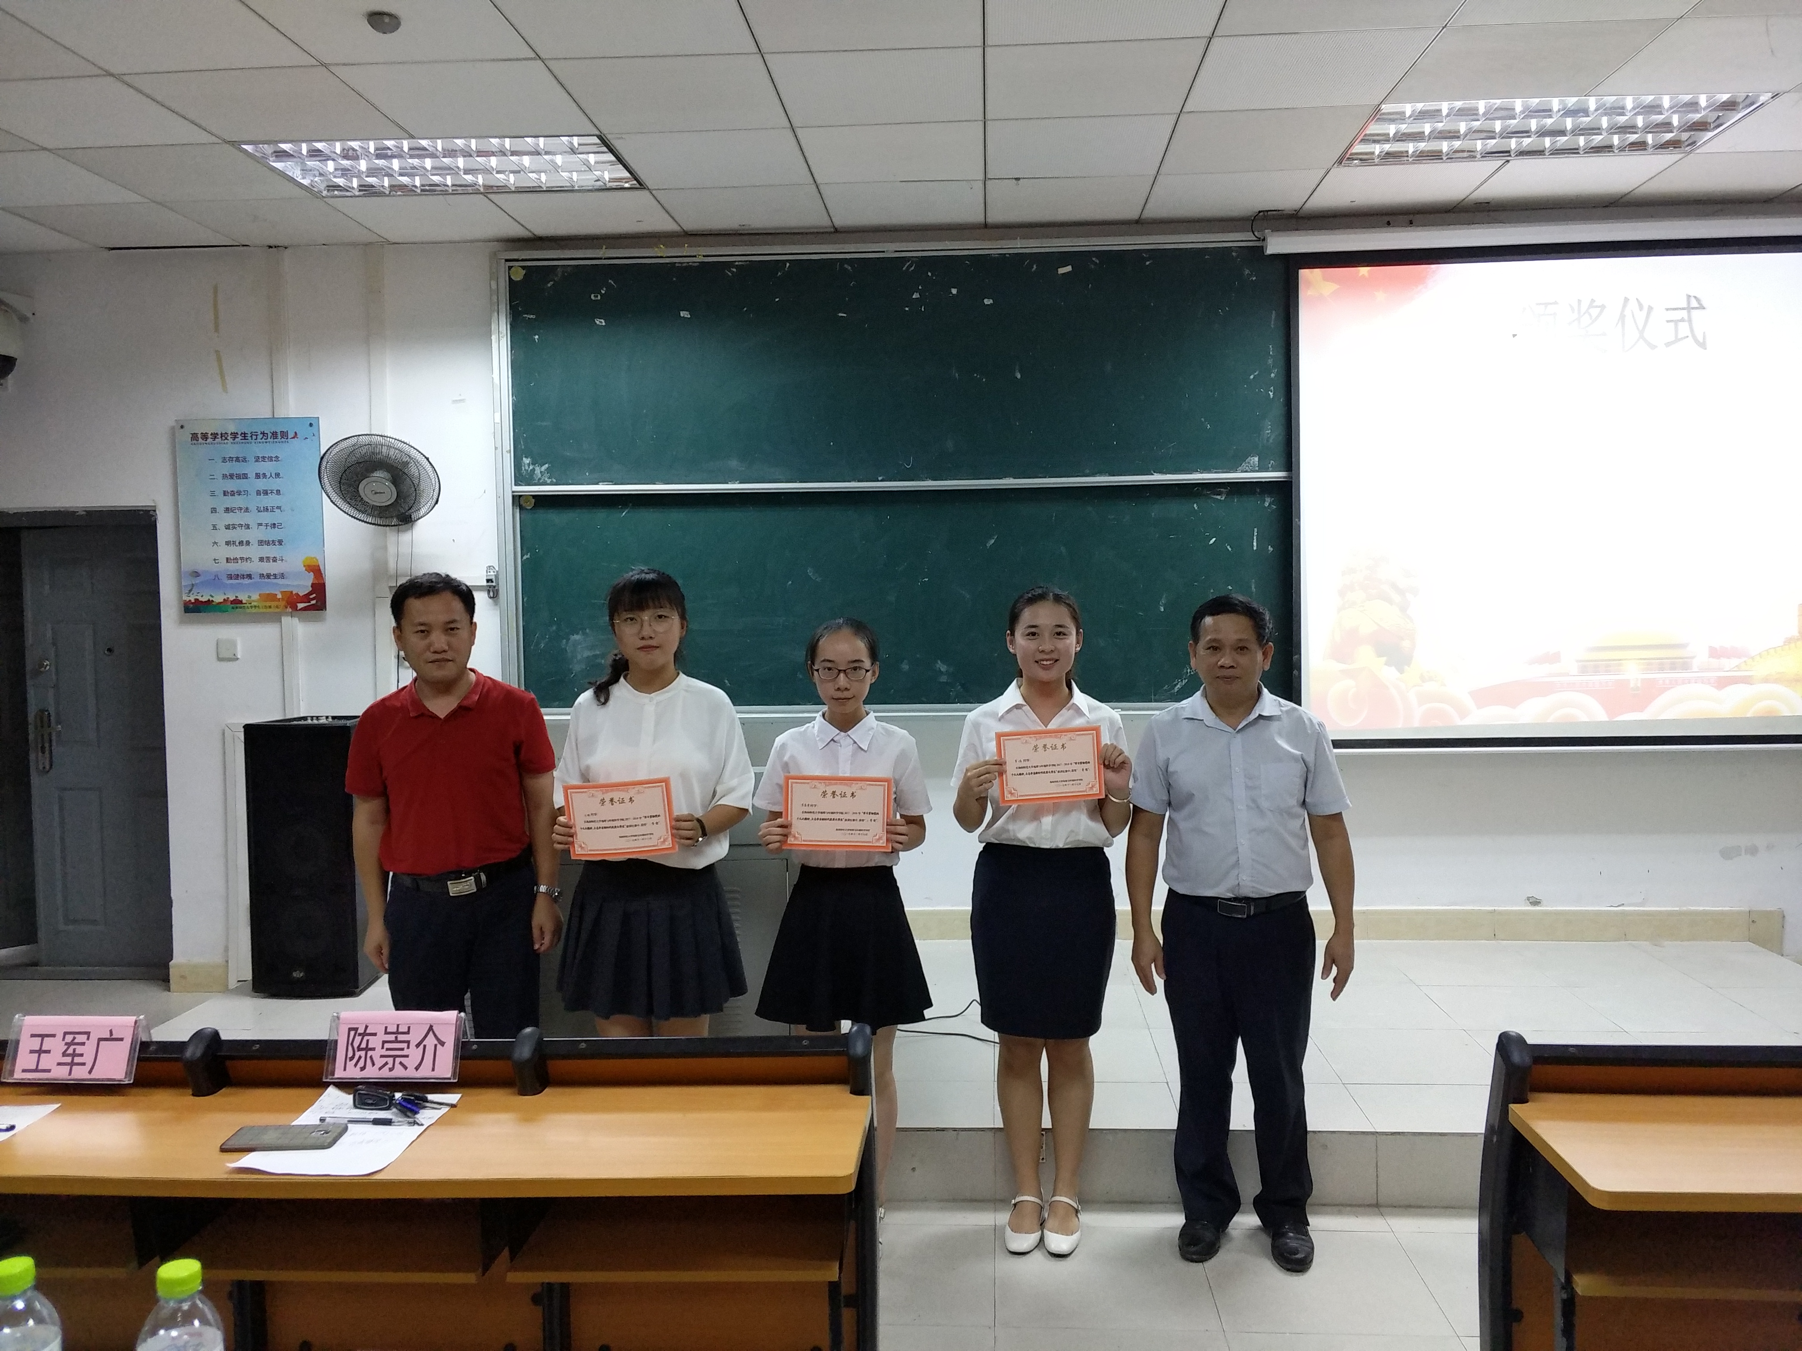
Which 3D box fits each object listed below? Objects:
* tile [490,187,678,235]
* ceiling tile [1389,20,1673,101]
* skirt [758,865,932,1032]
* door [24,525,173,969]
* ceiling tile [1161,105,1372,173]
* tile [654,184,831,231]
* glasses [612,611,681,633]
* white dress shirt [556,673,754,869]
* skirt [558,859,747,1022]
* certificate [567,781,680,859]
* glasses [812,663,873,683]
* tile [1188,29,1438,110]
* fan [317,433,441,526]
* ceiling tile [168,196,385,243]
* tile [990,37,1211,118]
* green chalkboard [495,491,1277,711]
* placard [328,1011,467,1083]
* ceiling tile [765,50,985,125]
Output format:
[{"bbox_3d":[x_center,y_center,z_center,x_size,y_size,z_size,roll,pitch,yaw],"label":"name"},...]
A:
[{"bbox_3d":[-1.177,-1.762,4.949,0.600,0.020,0.590,0,3,3],"label":"tile"},{"bbox_3d":[1.736,-1.717,3.648,0.600,0.018,0.580,0,4,3],"label":"ceiling tile"},{"bbox_3d":[-0.146,0.653,3.282,0.438,0.391,0.330,0,3,3],"label":"skirt"},{"bbox_3d":[-3.449,0.323,5.649,0.680,1.940,0.050,0,3,3],"label":"door"},{"bbox_3d":[1.170,-1.747,4.240,0.600,0.018,0.580,0,4,3],"label":"ceiling tile"},{"bbox_3d":[-0.598,-1.797,4.993,0.605,0.020,0.590,0,4,4],"label":"tile"},{"bbox_3d":[-0.622,-0.135,3.260,0.147,0.050,0.137,-4,3,0],"label":"glasses"},{"bbox_3d":[-0.615,0.234,3.250,0.490,0.500,0.280,-1,4,0],"label":"white dress shirt"},{"bbox_3d":[-0.632,0.625,3.288,0.480,0.400,0.370,-1,3,-4],"label":"skirt"},{"bbox_3d":[-0.684,0.350,3.170,0.263,0.185,0.005,-5,5,2],"label":"certificate"},{"bbox_3d":[-0.148,-0.004,3.191,0.143,0.045,0.140,-1,3,1],"label":"glasses"},{"bbox_3d":[1.175,-1.766,3.795,0.610,0.020,0.565,0,3,3],"label":"tile"},{"bbox_3d":[-2.021,-0.789,5.084,0.440,0.440,0.320,-1,42,-10],"label":"fan"},{"bbox_3d":[-2.456,-1.805,5.171,0.610,0.020,0.582,0,3,3],"label":"ceiling tile"},{"bbox_3d":[0.547,-1.734,3.771,0.605,0.020,0.590,0,4,4],"label":"tile"},{"bbox_3d":[0.133,-0.323,5.278,3.426,0.913,0.040,0,4,4],"label":"green chalkboard"},{"bbox_3d":[-0.833,0.612,2.173,0.226,0.105,0.090,0,3,3],"label":"placard"},{"bbox_3d":[-0.061,-1.702,3.756,0.600,0.018,0.580,0,4,3],"label":"ceiling tile"}]

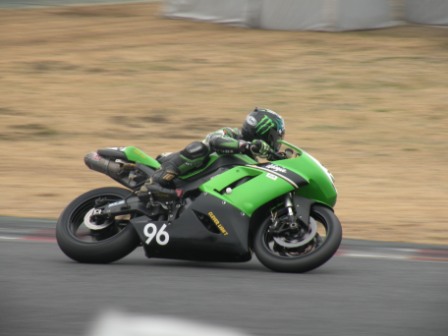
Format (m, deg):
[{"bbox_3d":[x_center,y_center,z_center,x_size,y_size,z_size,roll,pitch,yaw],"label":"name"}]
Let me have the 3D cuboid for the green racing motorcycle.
[{"bbox_3d":[-0.101,0.244,22.949,2.030,0.680,1.110,2,47,21],"label":"green racing motorcycle"}]

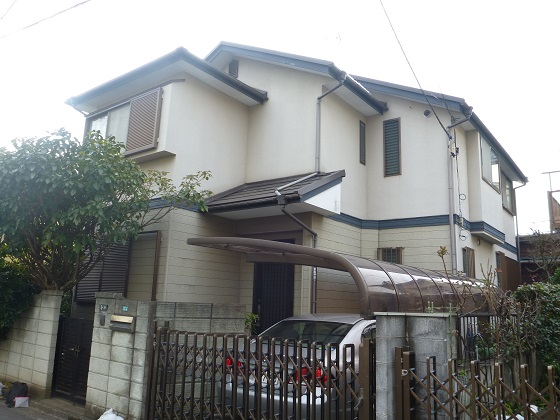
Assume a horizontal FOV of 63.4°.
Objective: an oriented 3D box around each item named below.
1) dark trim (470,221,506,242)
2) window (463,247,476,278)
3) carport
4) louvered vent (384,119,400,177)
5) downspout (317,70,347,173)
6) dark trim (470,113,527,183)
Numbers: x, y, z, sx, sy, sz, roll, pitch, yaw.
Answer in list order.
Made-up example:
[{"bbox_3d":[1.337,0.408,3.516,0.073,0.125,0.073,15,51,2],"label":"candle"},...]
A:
[{"bbox_3d":[4.634,0.522,10.011,0.310,0.210,2.070,-6,-14,36],"label":"dark trim"},{"bbox_3d":[3.936,1.220,9.346,0.110,0.850,0.650,-6,-13,36],"label":"window"},{"bbox_3d":[1.366,1.115,6.580,2.510,0.990,5.060,-7,-14,38],"label":"carport"},{"bbox_3d":[2.370,-1.324,9.560,0.385,1.260,0.080,-6,-14,36],"label":"louvered vent"},{"bbox_3d":[0.944,-1.621,8.378,0.600,1.830,0.100,-6,-14,36],"label":"downspout"},{"bbox_3d":[5.549,-1.376,11.234,0.150,0.160,5.850,-6,-14,36],"label":"dark trim"}]

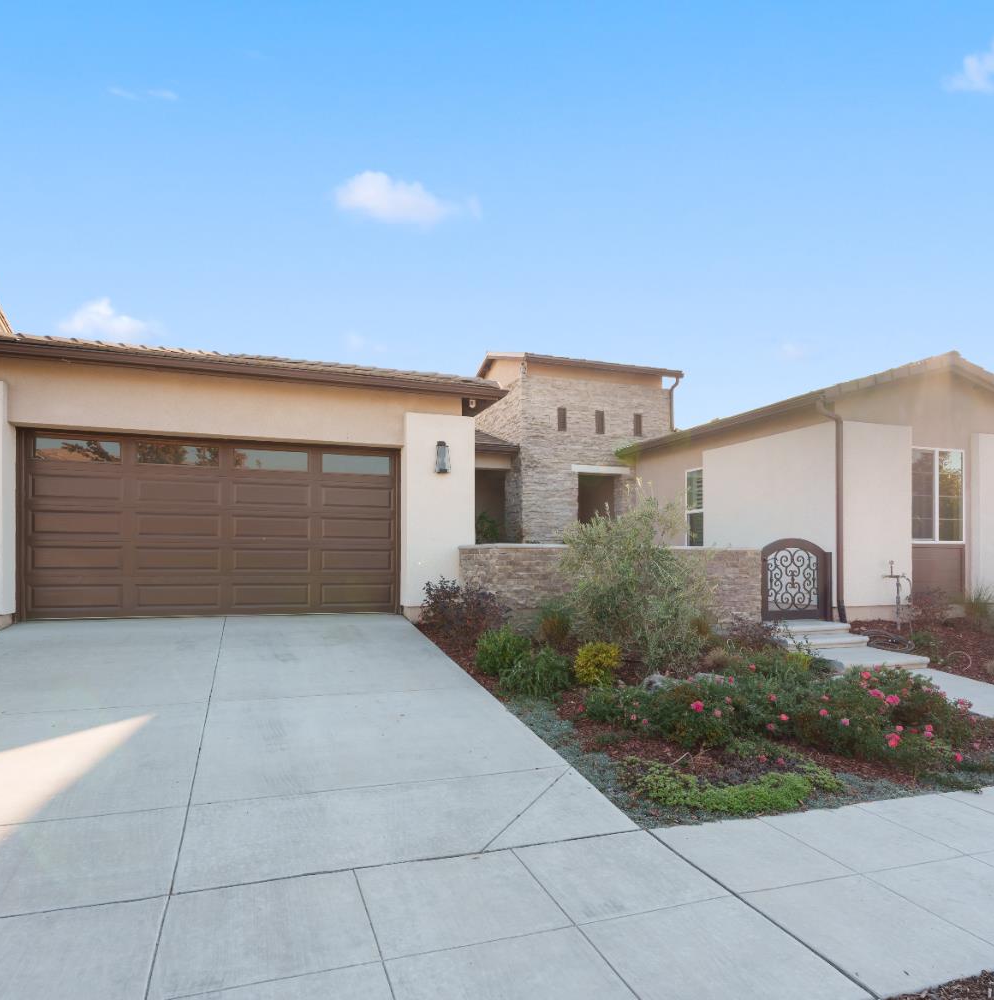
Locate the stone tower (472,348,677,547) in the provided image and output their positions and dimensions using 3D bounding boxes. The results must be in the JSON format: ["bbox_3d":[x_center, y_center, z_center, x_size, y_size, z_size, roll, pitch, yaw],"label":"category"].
[{"bbox_3d":[1.880,-0.620,16.700,4.000,5.600,3.900,1,-2,-20],"label":"stone tower"}]

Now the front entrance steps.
[{"bbox_3d":[4.450,1.850,8.850,1.450,0.420,1.800,1,-2,-20],"label":"front entrance steps"}]

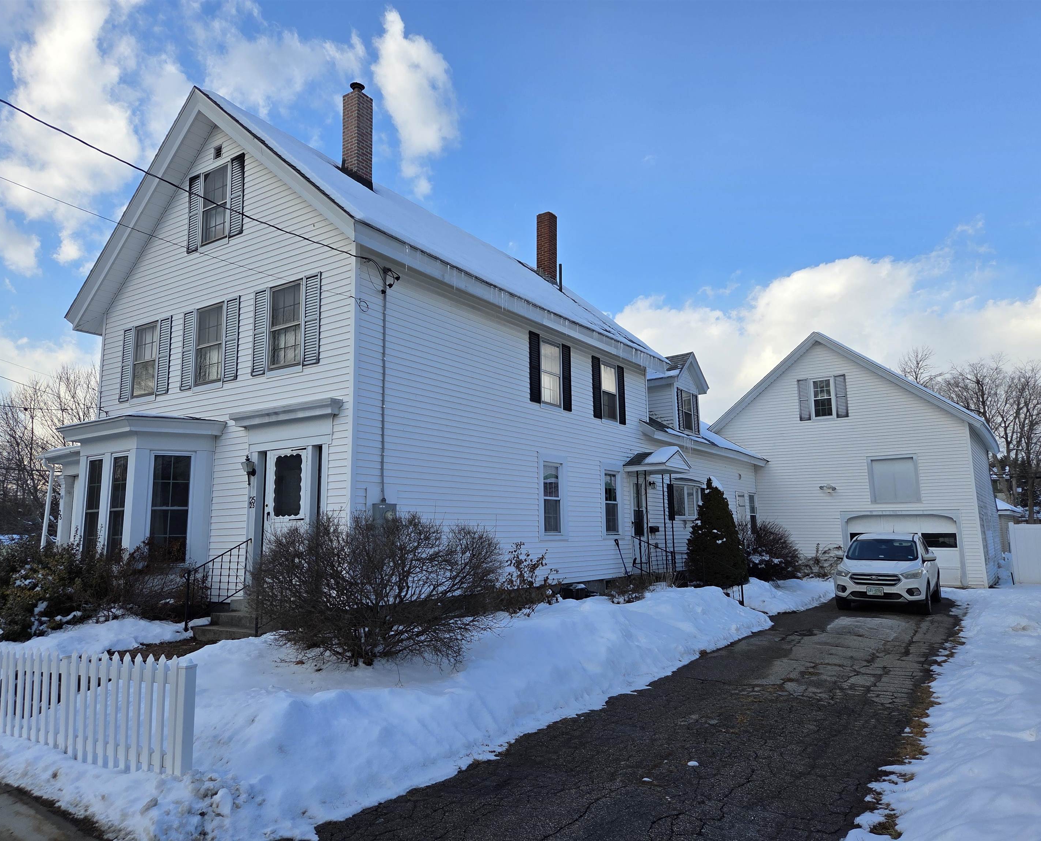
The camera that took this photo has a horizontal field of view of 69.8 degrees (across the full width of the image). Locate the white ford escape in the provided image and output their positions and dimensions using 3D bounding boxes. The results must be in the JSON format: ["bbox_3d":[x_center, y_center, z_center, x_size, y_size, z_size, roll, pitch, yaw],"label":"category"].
[{"bbox_3d":[8.541,3.446,17.323,1.920,1.680,4.520,-6,-10,32],"label":"white ford escape"}]

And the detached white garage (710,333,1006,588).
[{"bbox_3d":[12.554,1.676,28.038,8.900,8.200,9.800,-7,-10,34],"label":"detached white garage"}]

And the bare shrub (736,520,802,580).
[{"bbox_3d":[7.388,3.882,22.334,2.100,1.800,2.000,-6,-10,33],"label":"bare shrub"}]

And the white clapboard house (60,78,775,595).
[{"bbox_3d":[-0.910,-0.803,20.030,9.200,10.400,19.400,-6,-10,33],"label":"white clapboard house"}]

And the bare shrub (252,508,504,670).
[{"bbox_3d":[-1.565,1.730,7.735,2.450,1.500,2.200,1,-9,-11],"label":"bare shrub"}]

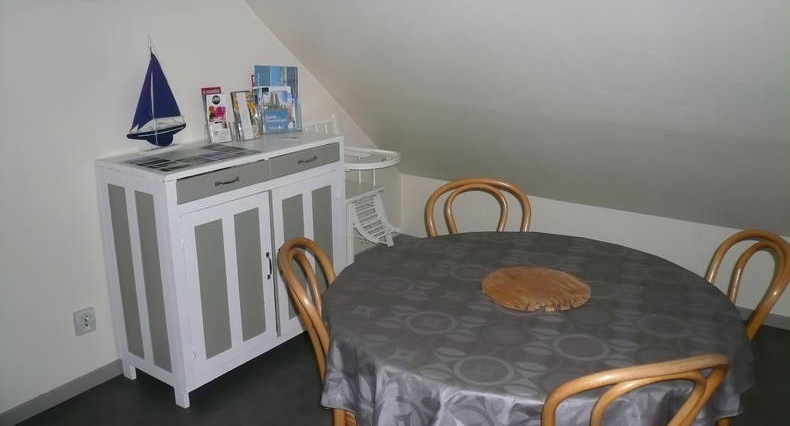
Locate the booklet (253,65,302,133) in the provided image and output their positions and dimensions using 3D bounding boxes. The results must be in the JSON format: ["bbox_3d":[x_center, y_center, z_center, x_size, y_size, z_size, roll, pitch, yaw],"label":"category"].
[{"bbox_3d":[-0.555,-0.538,3.048,0.197,0.308,0.050,-6,7,-22],"label":"booklet"}]

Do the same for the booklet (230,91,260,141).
[{"bbox_3d":[-0.677,-0.433,2.869,0.035,0.210,0.116,-5,10,40],"label":"booklet"}]

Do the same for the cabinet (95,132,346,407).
[{"bbox_3d":[-0.680,0.166,2.800,0.401,0.912,0.970,12,20,33],"label":"cabinet"}]

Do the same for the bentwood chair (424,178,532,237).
[{"bbox_3d":[0.335,0.363,2.240,0.420,0.880,0.500,-2,17,-8],"label":"bentwood chair"}]

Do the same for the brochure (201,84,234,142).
[{"bbox_3d":[-0.791,-0.428,2.804,0.095,0.234,0.035,-15,9,-41],"label":"brochure"}]

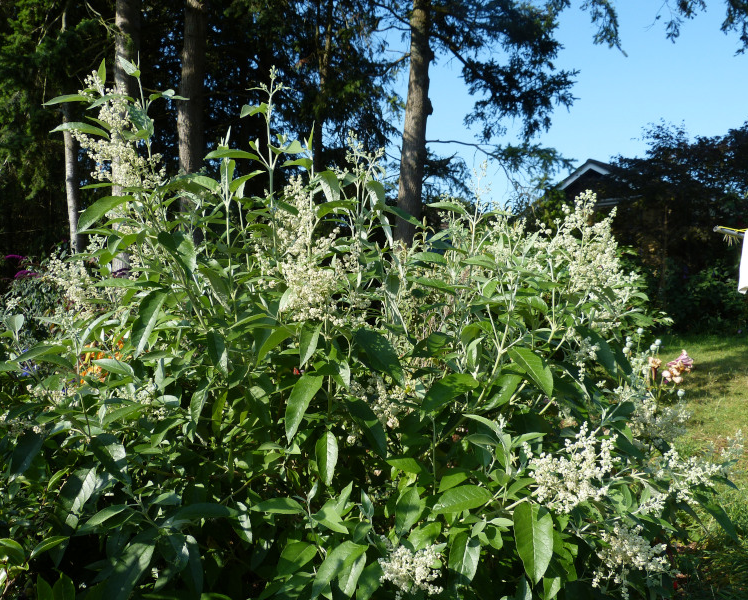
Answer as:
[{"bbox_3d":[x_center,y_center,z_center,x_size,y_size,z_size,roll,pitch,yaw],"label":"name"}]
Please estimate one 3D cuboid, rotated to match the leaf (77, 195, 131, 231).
[{"bbox_3d":[-0.885,-0.281,2.200,0.215,0.040,0.085,-31,45,-12],"label":"leaf"}]

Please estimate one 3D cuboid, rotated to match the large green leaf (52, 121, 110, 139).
[{"bbox_3d":[-0.987,-0.569,2.250,0.200,0.040,0.075,-7,33,-7],"label":"large green leaf"}]

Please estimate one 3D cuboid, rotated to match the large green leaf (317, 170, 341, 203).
[{"bbox_3d":[-0.149,-0.366,2.200,0.068,0.135,0.045,-25,-15,-13],"label":"large green leaf"}]

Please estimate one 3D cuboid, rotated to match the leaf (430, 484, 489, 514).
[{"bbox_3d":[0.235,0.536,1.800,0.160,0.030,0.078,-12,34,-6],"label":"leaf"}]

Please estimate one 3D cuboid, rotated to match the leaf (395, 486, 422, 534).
[{"bbox_3d":[0.093,0.565,1.800,0.075,0.138,0.030,14,-18,4],"label":"leaf"}]

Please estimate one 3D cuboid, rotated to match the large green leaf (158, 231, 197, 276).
[{"bbox_3d":[-0.627,-0.146,2.150,0.090,0.165,0.040,-24,-9,-10],"label":"large green leaf"}]

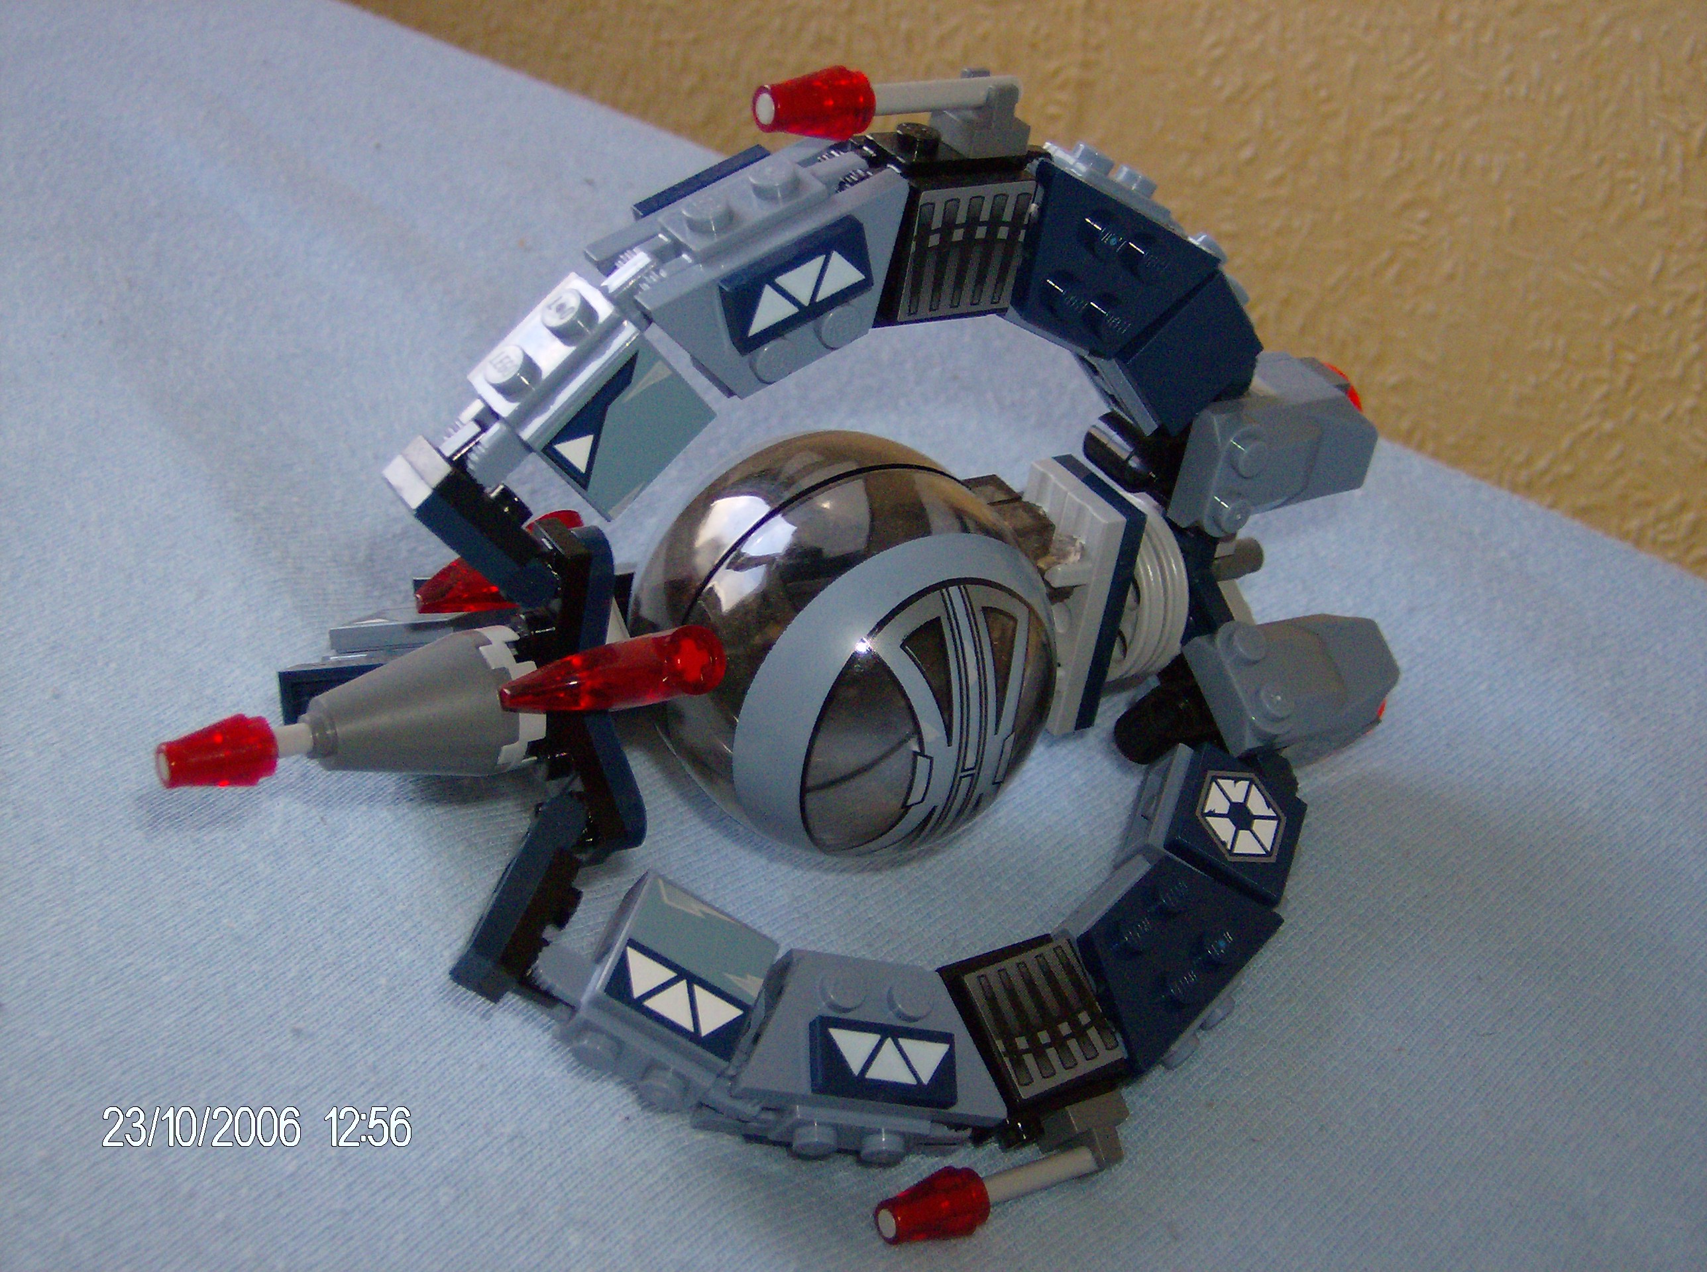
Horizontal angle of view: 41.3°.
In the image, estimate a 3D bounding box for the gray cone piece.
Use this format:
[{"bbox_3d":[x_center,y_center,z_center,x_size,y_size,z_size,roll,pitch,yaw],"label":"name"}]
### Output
[{"bbox_3d":[-0.047,0.009,0.242,0.024,0.016,0.016,-10,68,-33],"label":"gray cone piece"}]

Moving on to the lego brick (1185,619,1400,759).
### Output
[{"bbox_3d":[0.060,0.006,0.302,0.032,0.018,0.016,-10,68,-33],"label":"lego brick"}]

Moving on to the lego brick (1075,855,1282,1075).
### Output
[{"bbox_3d":[0.037,0.036,0.266,0.032,0.005,0.016,-35,83,-38],"label":"lego brick"}]

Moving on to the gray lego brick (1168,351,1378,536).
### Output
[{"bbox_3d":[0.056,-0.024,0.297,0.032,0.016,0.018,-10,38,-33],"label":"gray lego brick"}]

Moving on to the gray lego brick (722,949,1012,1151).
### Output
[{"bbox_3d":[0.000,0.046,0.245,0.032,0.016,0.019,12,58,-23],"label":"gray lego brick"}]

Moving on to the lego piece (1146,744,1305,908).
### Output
[{"bbox_3d":[0.046,0.024,0.280,0.017,0.006,0.016,32,52,-10],"label":"lego piece"}]

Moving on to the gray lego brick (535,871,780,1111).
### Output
[{"bbox_3d":[-0.022,0.038,0.239,0.019,0.014,0.019,31,52,-11],"label":"gray lego brick"}]

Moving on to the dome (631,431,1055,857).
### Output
[{"bbox_3d":[-0.001,0.001,0.266,0.049,0.049,0.049,5,35,-3],"label":"dome"}]

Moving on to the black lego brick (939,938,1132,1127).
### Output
[{"bbox_3d":[0.019,0.046,0.256,0.016,0.013,0.018,-12,70,-34],"label":"black lego brick"}]

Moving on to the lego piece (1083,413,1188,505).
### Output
[{"bbox_3d":[0.035,-0.023,0.283,0.014,0.008,0.008,28,13,-48],"label":"lego piece"}]

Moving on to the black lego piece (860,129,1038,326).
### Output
[{"bbox_3d":[0.009,-0.044,0.243,0.017,0.019,0.013,-12,39,-32],"label":"black lego piece"}]

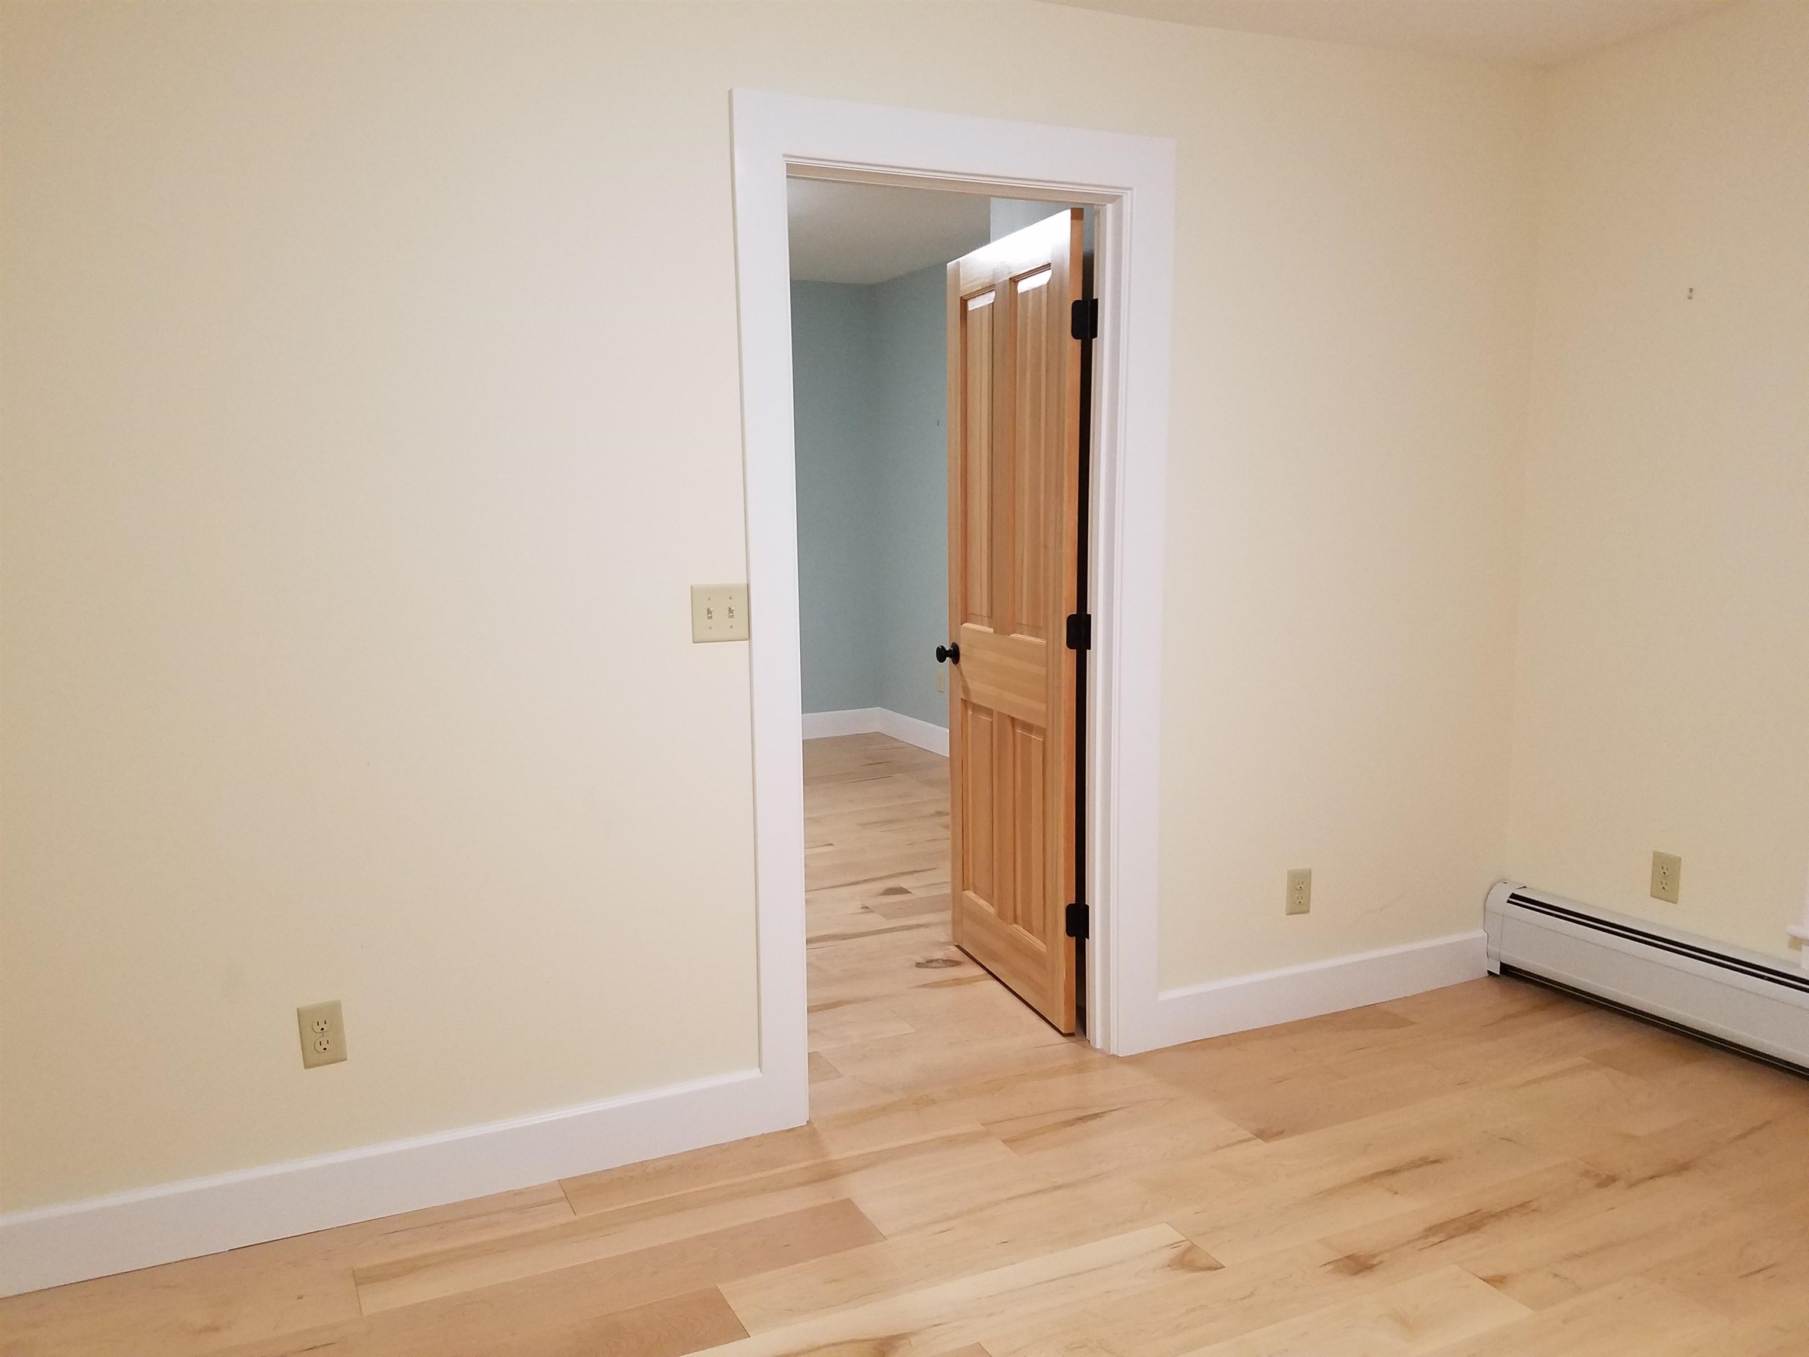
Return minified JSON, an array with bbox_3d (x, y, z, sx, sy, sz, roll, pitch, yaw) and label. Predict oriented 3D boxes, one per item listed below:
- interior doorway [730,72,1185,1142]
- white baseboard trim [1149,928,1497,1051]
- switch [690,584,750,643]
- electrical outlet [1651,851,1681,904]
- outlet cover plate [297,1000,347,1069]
[{"bbox_3d":[0.126,-0.126,3.099,1.044,2.174,0.140,-4,8,-24],"label":"interior doorway"},{"bbox_3d":[1.179,0.819,3.640,1.199,0.128,0.021,-4,8,-24],"label":"white baseboard trim"},{"bbox_3d":[-0.378,-0.134,2.804,0.119,0.117,0.014,-4,8,-24],"label":"switch"},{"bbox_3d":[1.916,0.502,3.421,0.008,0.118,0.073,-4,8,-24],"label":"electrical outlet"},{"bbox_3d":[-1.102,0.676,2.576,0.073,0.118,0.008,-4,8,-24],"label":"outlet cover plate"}]

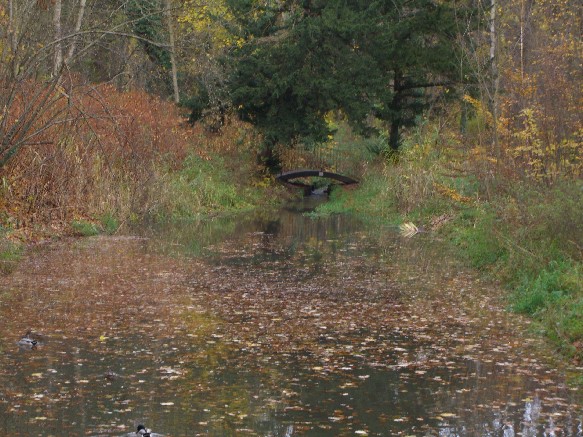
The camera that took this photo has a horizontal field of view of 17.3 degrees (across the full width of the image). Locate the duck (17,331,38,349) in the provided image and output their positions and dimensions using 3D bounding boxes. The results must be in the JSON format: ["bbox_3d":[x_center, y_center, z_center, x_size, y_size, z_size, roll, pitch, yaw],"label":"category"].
[{"bbox_3d":[-4.470,2.054,32.500,0.420,0.200,0.200,2,3,33],"label":"duck"}]

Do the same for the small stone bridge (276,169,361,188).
[{"bbox_3d":[1.222,-1.917,92.000,3.900,0.950,1.400,0,2,-7],"label":"small stone bridge"}]

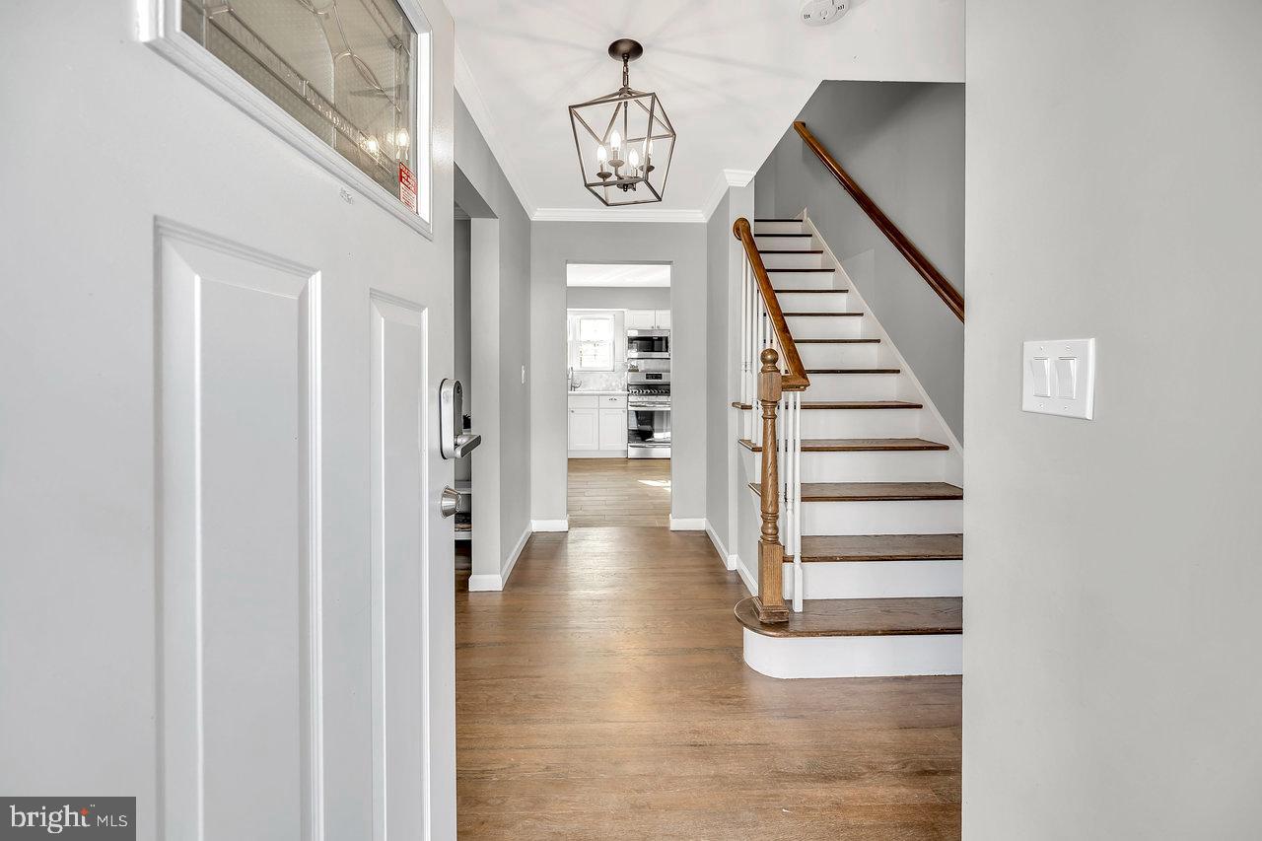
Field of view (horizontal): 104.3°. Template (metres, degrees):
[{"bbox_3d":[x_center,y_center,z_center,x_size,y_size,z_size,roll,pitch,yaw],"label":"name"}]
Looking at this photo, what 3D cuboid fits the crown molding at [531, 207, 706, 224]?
[{"bbox_3d":[-0.090,-1.559,3.730,1.340,0.085,0.055,0,3,-2],"label":"crown molding"}]

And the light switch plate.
[{"bbox_3d":[0.641,-0.065,0.742,0.010,0.116,0.117,0,3,-2],"label":"light switch plate"}]

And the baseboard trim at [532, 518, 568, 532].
[{"bbox_3d":[-0.617,0.804,3.740,0.285,0.097,0.020,0,3,-2],"label":"baseboard trim"}]

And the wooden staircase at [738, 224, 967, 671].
[{"bbox_3d":[1.050,-0.430,3.300,1.250,2.680,2.780,0,3,-2],"label":"wooden staircase"}]

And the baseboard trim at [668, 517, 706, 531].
[{"bbox_3d":[0.437,0.800,3.775,0.285,0.095,0.020,0,3,-2],"label":"baseboard trim"}]

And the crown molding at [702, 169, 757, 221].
[{"bbox_3d":[0.655,-1.517,3.355,0.220,0.085,0.800,0,3,-2],"label":"crown molding"}]

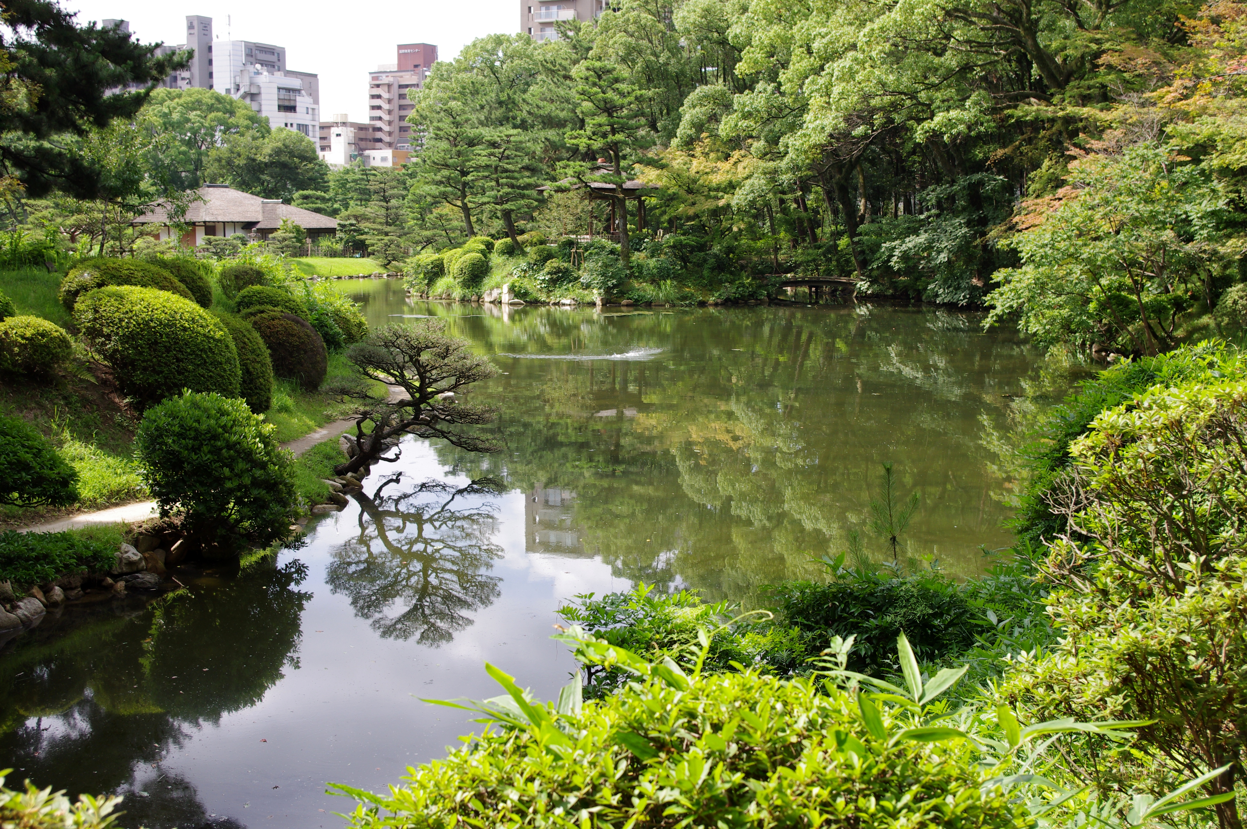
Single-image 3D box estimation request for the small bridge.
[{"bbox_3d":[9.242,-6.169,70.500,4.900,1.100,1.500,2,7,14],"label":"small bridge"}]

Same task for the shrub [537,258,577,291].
[{"bbox_3d":[-2.857,-6.098,63.600,1.720,1.400,1.600,0,7,-3],"label":"shrub"}]

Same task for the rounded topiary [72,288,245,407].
[{"bbox_3d":[-5.075,-0.757,15.800,1.720,1.250,1.600,-2,7,-18],"label":"rounded topiary"}]

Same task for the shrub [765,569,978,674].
[{"bbox_3d":[1.246,1.055,7.300,1.050,0.600,0.900,1,7,10],"label":"shrub"}]

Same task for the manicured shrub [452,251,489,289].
[{"bbox_3d":[-6.949,-6.530,65.800,1.650,1.680,1.600,-1,7,-6],"label":"manicured shrub"}]

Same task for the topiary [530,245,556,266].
[{"bbox_3d":[-3.640,-7.214,65.800,1.250,1.000,1.200,0,7,-3],"label":"topiary"}]

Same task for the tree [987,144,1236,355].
[{"bbox_3d":[12.407,-4.141,36.975,5.800,5.248,5.500,2,8,18],"label":"tree"}]

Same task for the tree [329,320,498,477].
[{"bbox_3d":[-2.797,-0.203,19.538,2.175,2.045,2.100,-1,8,-8],"label":"tree"}]

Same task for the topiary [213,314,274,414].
[{"bbox_3d":[-4.573,-0.617,17.200,1.100,1.180,1.150,-2,7,-15],"label":"topiary"}]

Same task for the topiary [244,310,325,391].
[{"bbox_3d":[-4.474,-0.856,19.200,1.100,1.080,1.100,-2,7,-13],"label":"topiary"}]

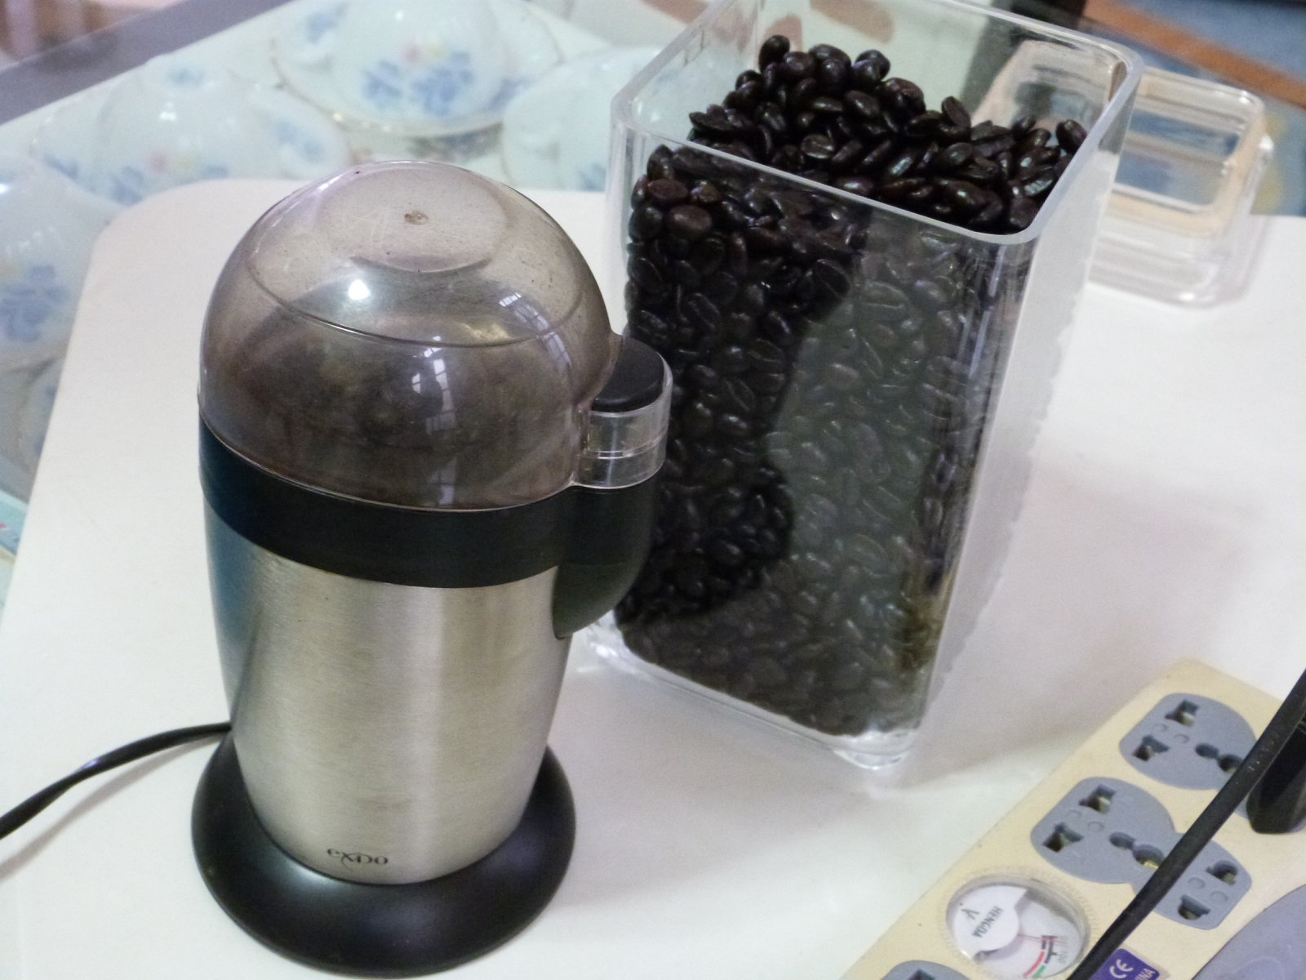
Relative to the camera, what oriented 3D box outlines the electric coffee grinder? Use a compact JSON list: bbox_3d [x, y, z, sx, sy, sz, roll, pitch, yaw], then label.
[{"bbox_3d":[-0.054,0.017,0.492,0.111,0.183,0.099,16,38,9],"label":"electric coffee grinder"}]

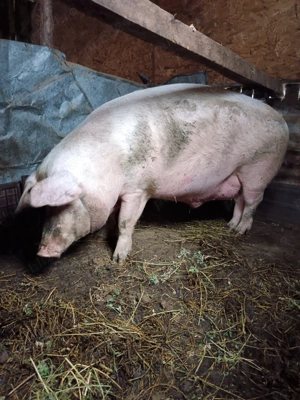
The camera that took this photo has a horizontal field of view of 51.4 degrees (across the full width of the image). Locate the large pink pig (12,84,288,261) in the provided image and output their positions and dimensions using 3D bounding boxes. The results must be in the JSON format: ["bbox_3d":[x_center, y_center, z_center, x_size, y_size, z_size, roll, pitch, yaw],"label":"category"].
[{"bbox_3d":[0.123,-0.165,1.810,1.560,0.900,0.520,-8,21,-23],"label":"large pink pig"}]

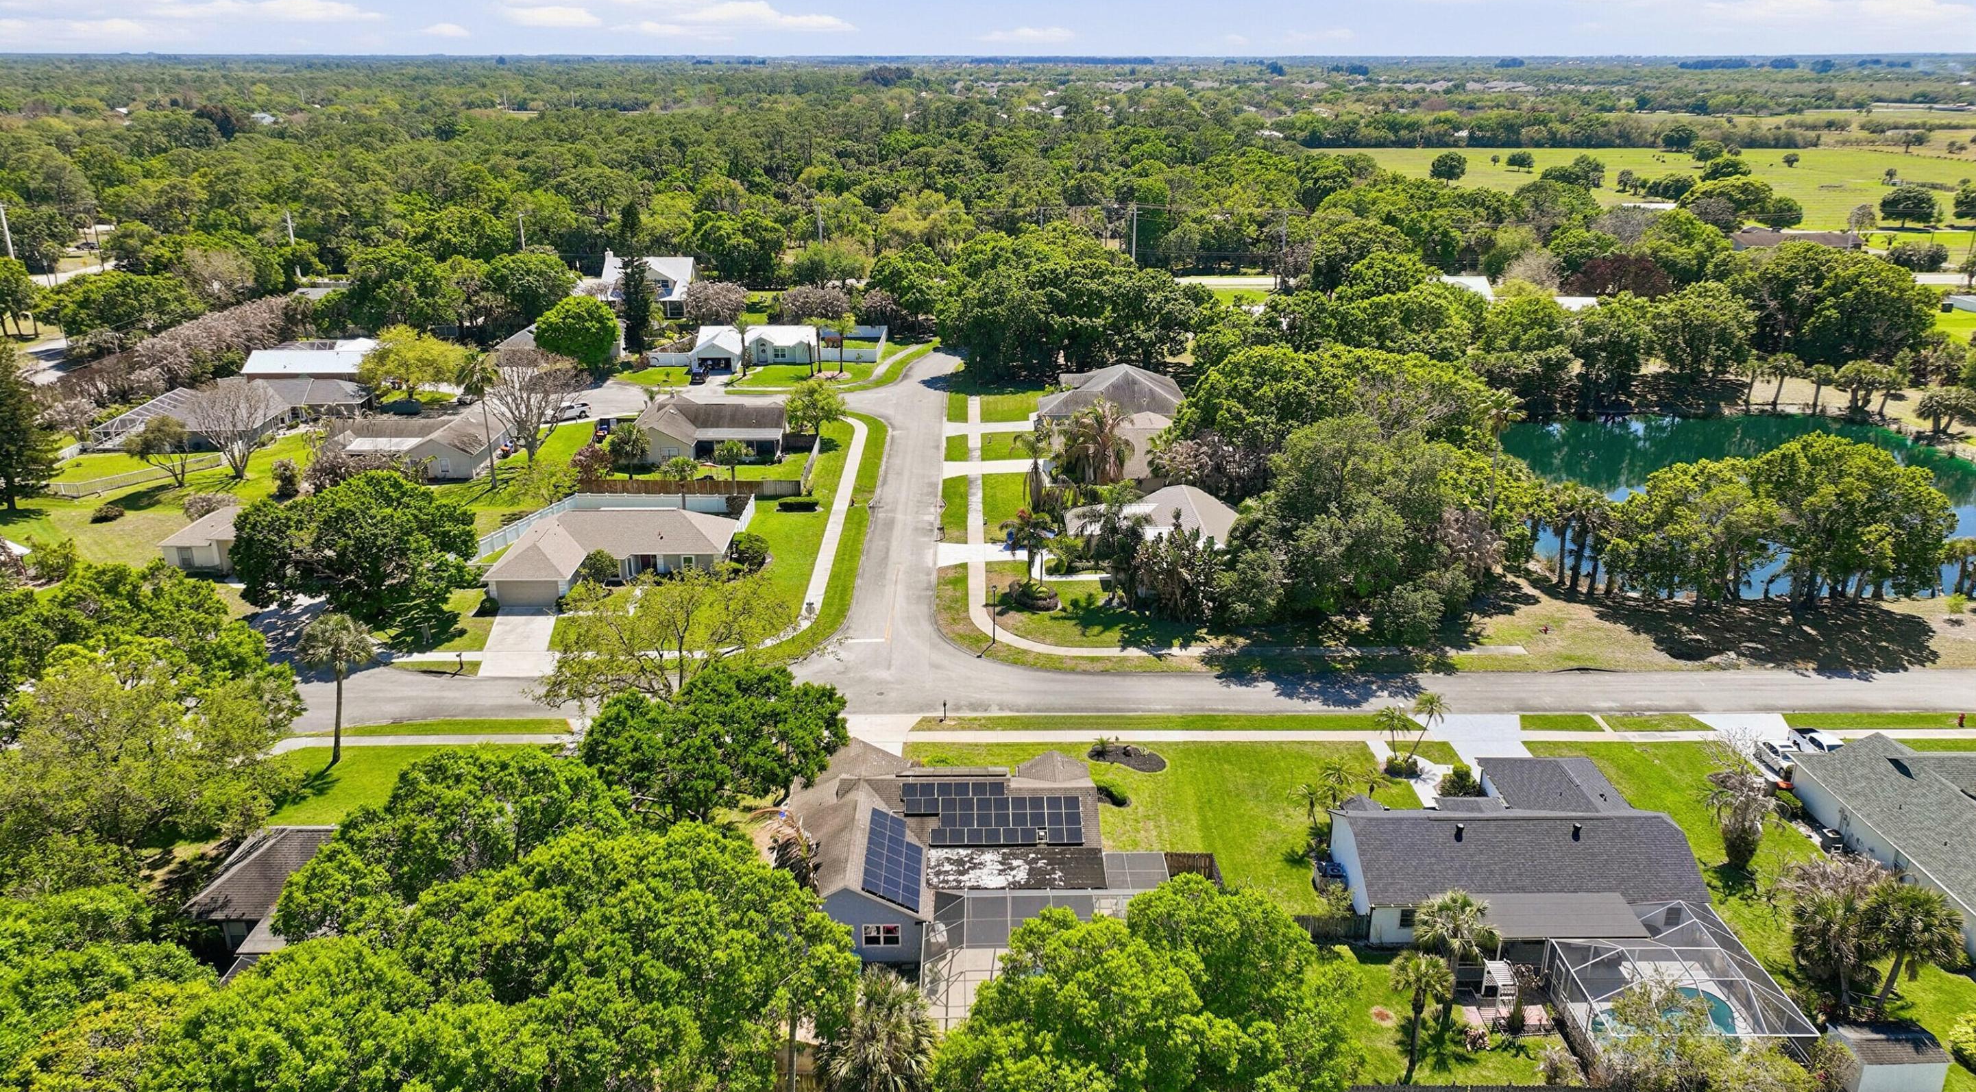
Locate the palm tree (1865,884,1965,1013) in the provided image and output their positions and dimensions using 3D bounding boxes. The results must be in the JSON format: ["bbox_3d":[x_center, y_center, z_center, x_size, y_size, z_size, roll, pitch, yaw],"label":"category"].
[{"bbox_3d":[41.721,18.513,62.478,4.447,6.167,4.200,0,20,0],"label":"palm tree"}]

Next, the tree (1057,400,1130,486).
[{"bbox_3d":[11.000,-10.337,141.958,7.400,9.200,7.200,0,20,0],"label":"tree"}]

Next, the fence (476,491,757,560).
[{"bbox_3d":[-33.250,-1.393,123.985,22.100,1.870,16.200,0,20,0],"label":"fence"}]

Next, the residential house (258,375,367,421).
[{"bbox_3d":[-81.100,-17.550,163.870,14.200,4.800,13.800,0,20,0],"label":"residential house"}]

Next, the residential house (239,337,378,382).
[{"bbox_3d":[-87.750,-24.570,183.180,16.900,4.900,15.700,0,20,0],"label":"residential house"}]

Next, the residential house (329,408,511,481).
[{"bbox_3d":[-61.600,-11.910,148.360,17.200,4.700,17.400,0,20,0],"label":"residential house"}]

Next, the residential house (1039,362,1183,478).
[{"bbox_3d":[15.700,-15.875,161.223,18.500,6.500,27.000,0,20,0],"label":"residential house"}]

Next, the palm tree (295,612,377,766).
[{"bbox_3d":[-40.800,9.207,86.499,5.200,10.200,5.000,0,20,0],"label":"palm tree"}]

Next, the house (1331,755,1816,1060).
[{"bbox_3d":[26.950,16.776,69.306,16.700,4.800,24.000,0,20,0],"label":"house"}]

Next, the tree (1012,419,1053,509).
[{"bbox_3d":[4.200,-7.170,129.340,3.800,8.700,3.800,0,20,0],"label":"tree"}]

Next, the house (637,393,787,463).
[{"bbox_3d":[-30.650,-13.610,152.960,17.100,4.800,17.000,0,20,0],"label":"house"}]

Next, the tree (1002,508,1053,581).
[{"bbox_3d":[3.400,-0.050,112.990,4.200,6.400,4.200,0,20,0],"label":"tree"}]

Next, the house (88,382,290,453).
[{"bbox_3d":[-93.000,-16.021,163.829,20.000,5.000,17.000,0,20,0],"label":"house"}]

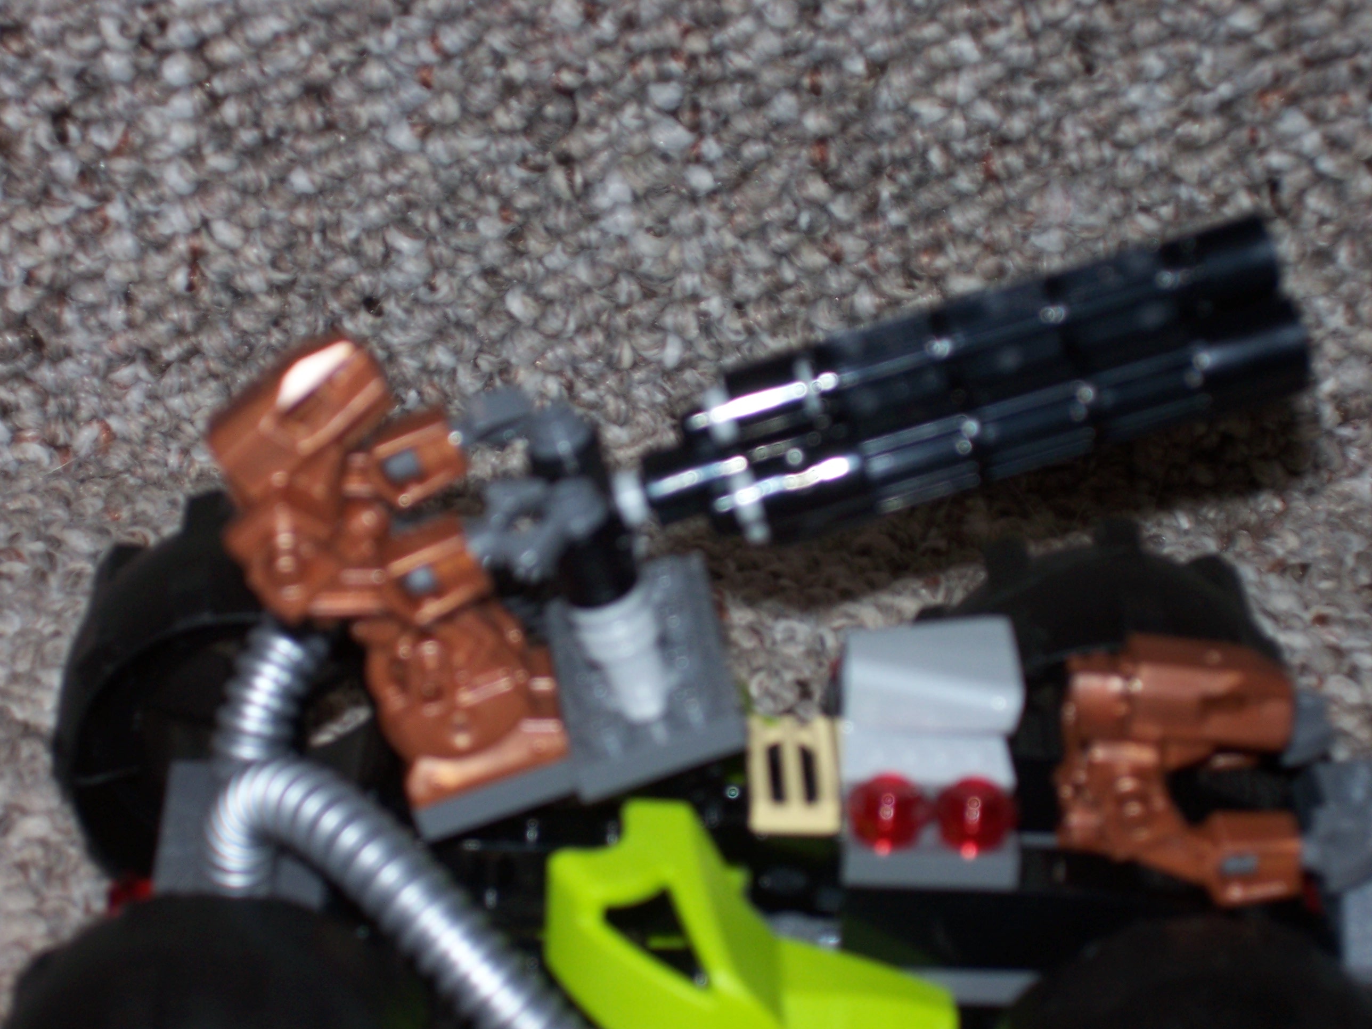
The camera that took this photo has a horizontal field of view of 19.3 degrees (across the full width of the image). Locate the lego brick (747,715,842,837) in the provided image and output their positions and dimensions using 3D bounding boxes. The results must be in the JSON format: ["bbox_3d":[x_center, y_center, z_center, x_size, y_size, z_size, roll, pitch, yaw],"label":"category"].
[{"bbox_3d":[0.010,0.024,0.380,0.008,0.003,0.016,0,32,0],"label":"lego brick"}]

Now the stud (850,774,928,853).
[{"bbox_3d":[0.018,0.027,0.367,0.007,0.005,0.007,0,32,0],"label":"stud"}]

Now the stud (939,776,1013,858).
[{"bbox_3d":[0.026,0.027,0.367,0.007,0.005,0.007,0,32,0],"label":"stud"}]

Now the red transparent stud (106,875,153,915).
[{"bbox_3d":[-0.052,0.036,0.376,0.005,0.007,0.007,0,32,0],"label":"red transparent stud"}]

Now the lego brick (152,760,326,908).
[{"bbox_3d":[-0.042,0.034,0.380,0.016,0.006,0.027,0,32,0],"label":"lego brick"}]

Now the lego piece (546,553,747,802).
[{"bbox_3d":[-0.004,0.014,0.374,0.016,0.005,0.032,-17,27,2],"label":"lego piece"}]

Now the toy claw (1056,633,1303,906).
[{"bbox_3d":[0.046,0.023,0.374,0.021,0.017,0.021,0,32,0],"label":"toy claw"}]

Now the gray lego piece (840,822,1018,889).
[{"bbox_3d":[0.023,0.029,0.372,0.016,0.003,0.015,0,32,0],"label":"gray lego piece"}]

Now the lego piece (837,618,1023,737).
[{"bbox_3d":[0.023,0.015,0.375,0.017,0.006,0.011,0,32,0],"label":"lego piece"}]

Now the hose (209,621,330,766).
[{"bbox_3d":[-0.040,0.017,0.382,0.007,0.017,0.007,17,30,-10],"label":"hose"}]

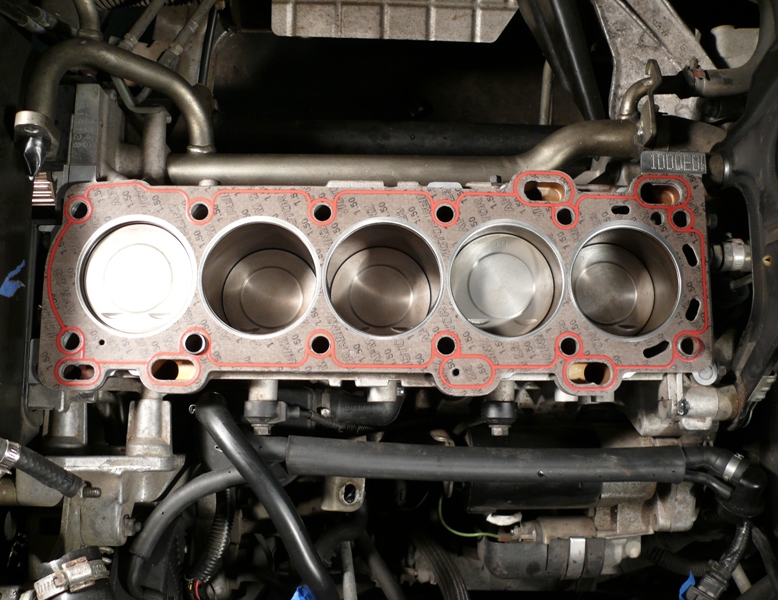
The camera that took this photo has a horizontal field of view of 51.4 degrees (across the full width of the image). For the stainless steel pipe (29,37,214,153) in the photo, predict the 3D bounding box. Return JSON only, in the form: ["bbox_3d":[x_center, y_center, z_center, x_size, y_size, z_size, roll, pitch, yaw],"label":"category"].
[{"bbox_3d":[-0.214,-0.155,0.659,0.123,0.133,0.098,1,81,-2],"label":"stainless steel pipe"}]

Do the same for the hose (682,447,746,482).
[{"bbox_3d":[0.275,0.137,0.680,0.055,0.024,0.022,14,81,0],"label":"hose"}]

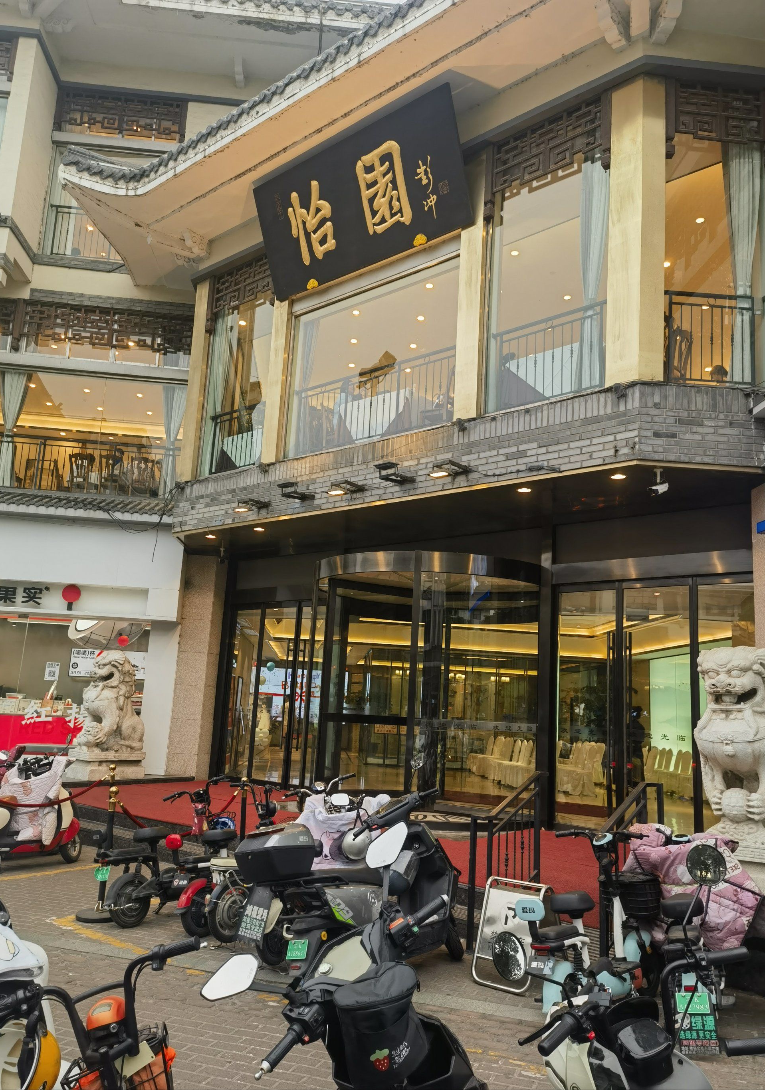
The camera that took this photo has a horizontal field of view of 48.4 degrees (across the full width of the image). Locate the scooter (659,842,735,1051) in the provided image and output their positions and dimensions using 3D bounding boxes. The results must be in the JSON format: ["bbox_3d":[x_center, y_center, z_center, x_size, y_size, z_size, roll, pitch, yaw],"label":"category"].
[{"bbox_3d":[1.874,2.220,4.942,0.650,1.050,1.500,-2,-12,25],"label":"scooter"}]

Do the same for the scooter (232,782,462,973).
[{"bbox_3d":[-0.060,2.183,5.436,1.800,1.100,0.700,13,-15,-43],"label":"scooter"}]

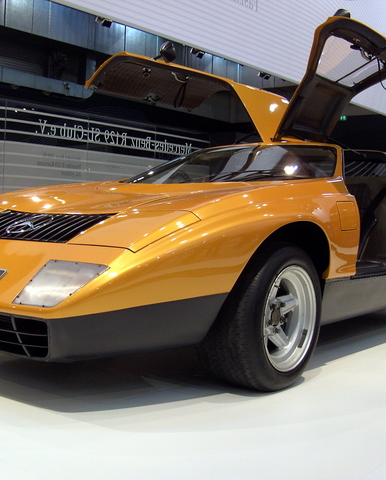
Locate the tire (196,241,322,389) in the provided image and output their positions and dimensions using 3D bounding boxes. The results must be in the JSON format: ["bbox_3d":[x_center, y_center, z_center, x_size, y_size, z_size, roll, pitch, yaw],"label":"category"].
[{"bbox_3d":[0.283,0.299,2.724,0.270,0.565,0.565,4,3,37],"label":"tire"}]

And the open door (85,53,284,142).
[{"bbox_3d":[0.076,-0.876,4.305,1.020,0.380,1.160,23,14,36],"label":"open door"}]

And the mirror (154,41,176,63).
[{"bbox_3d":[-0.163,-1.144,4.147,0.120,0.135,0.110,4,3,38],"label":"mirror"}]

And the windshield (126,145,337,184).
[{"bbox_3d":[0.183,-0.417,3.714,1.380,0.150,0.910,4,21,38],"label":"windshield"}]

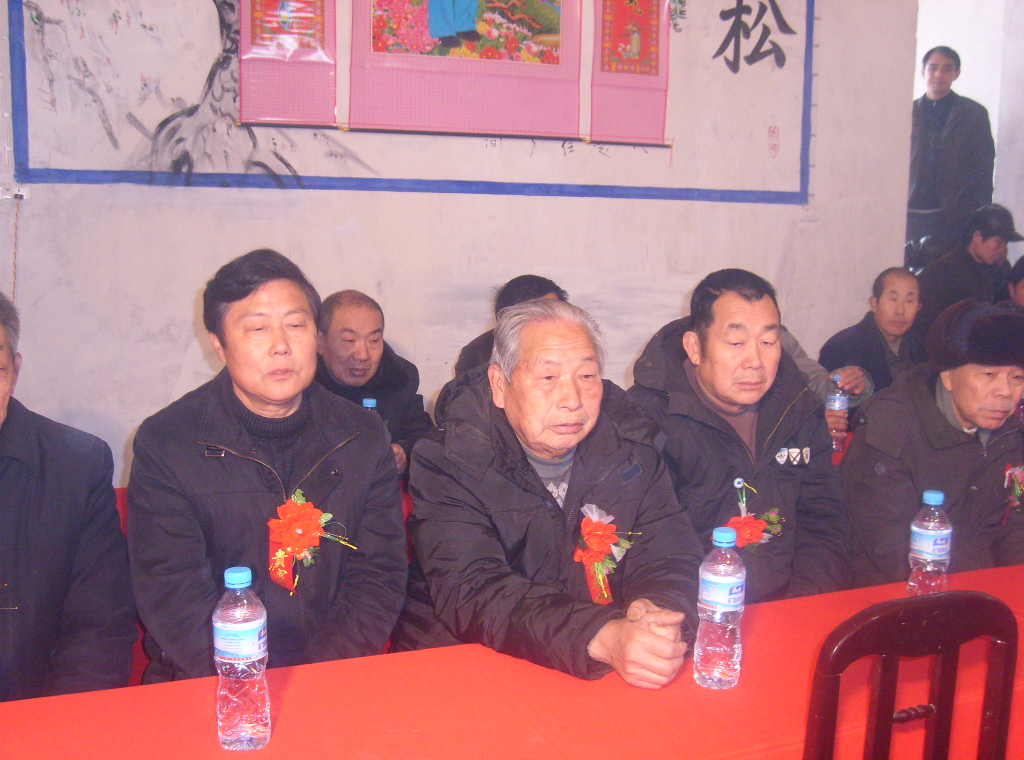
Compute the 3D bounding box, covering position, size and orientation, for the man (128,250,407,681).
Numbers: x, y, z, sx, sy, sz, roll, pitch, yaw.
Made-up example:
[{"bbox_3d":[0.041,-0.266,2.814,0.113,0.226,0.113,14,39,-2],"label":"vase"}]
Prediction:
[{"bbox_3d":[-0.340,0.477,1.575,0.490,1.320,0.720,-2,7,-19],"label":"man"}]

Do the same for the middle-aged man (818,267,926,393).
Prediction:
[{"bbox_3d":[1.226,0.300,3.238,0.500,1.290,0.720,-1,7,-10],"label":"middle-aged man"}]

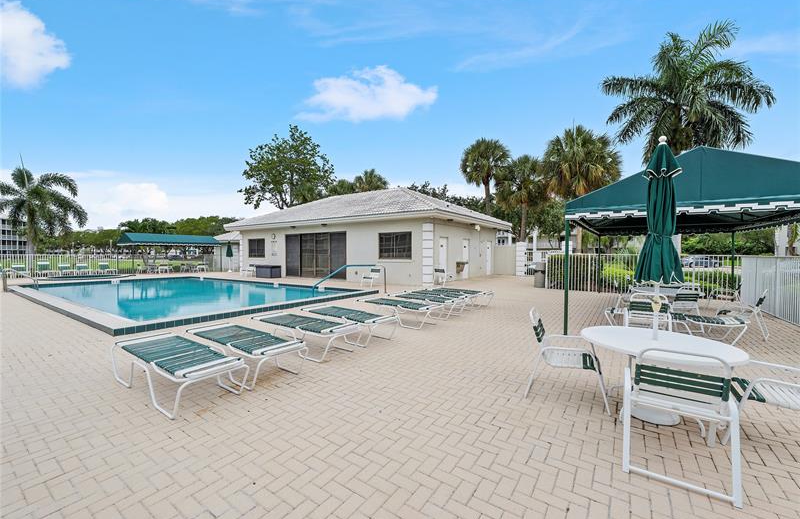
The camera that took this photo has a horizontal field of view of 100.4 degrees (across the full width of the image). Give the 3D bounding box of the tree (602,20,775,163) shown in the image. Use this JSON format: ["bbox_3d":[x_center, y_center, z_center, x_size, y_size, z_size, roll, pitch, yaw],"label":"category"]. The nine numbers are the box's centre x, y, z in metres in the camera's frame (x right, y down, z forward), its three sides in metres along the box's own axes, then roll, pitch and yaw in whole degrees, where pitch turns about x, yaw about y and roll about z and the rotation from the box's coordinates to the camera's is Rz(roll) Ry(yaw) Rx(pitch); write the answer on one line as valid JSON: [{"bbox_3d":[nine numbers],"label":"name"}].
[{"bbox_3d":[13.113,-4.876,15.399,6.100,12.154,6.100,0,1,0],"label":"tree"}]

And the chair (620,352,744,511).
[{"bbox_3d":[2.021,1.040,2.464,0.590,0.890,0.770,1,1,35],"label":"chair"}]

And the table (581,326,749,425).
[{"bbox_3d":[2.409,1.122,3.143,1.220,0.700,1.220,1,1,35],"label":"table"}]

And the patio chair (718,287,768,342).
[{"bbox_3d":[6.128,0.931,6.027,0.580,0.870,0.740,-1,2,-43],"label":"patio chair"}]

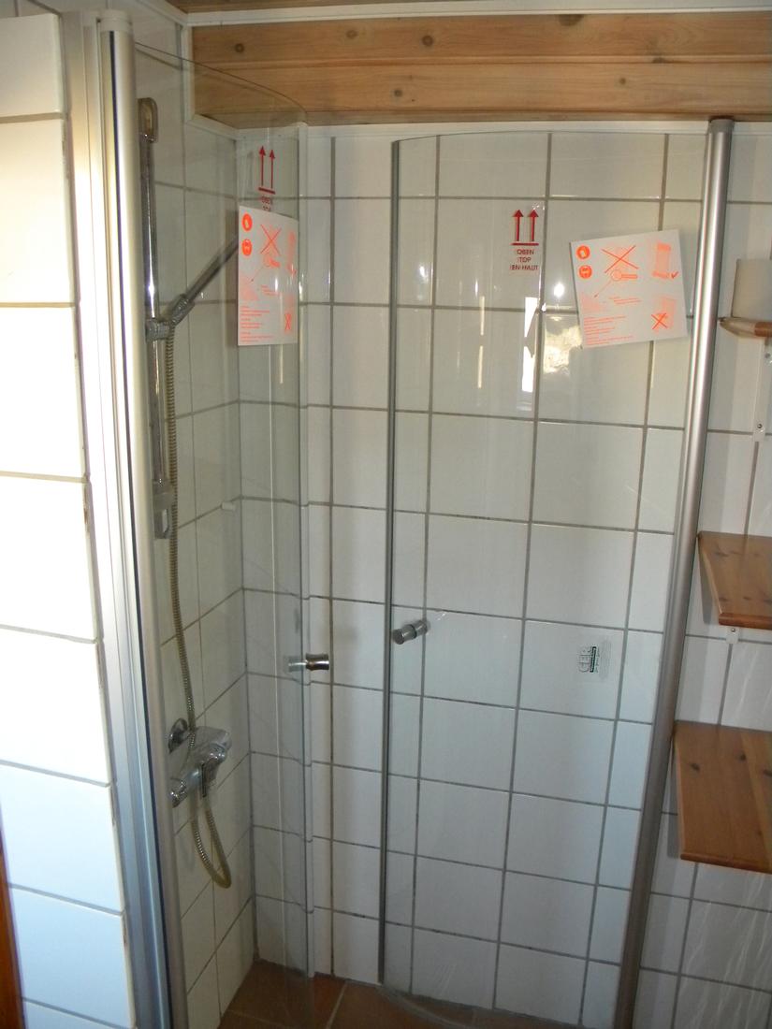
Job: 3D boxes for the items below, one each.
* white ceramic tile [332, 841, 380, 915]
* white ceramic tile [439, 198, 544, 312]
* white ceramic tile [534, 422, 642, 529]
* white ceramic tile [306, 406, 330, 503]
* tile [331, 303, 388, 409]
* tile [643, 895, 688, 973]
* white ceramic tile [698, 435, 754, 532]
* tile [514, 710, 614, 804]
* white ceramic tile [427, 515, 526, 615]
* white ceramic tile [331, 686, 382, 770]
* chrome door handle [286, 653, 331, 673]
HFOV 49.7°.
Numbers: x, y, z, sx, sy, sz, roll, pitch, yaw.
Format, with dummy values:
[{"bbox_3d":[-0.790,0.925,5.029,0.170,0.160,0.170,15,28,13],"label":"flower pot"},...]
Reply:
[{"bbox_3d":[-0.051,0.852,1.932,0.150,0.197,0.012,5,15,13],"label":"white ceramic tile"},{"bbox_3d":[0.190,-0.475,1.515,0.196,0.196,0.010,5,16,13],"label":"white ceramic tile"},{"bbox_3d":[0.379,-0.074,1.570,0.196,0.196,0.010,5,15,13],"label":"white ceramic tile"},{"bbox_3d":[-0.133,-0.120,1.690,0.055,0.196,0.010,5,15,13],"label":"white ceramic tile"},{"bbox_3d":[-0.006,-0.300,1.611,0.196,0.196,0.010,5,16,13],"label":"tile"},{"bbox_3d":[0.546,0.896,1.801,0.196,0.196,0.010,5,16,13],"label":"tile"},{"bbox_3d":[0.570,-0.059,1.532,0.196,0.196,0.010,5,16,13],"label":"white ceramic tile"},{"bbox_3d":[0.366,0.502,1.726,0.196,0.196,0.010,5,15,13],"label":"tile"},{"bbox_3d":[0.181,0.103,1.672,0.196,0.196,0.010,5,16,13],"label":"white ceramic tile"},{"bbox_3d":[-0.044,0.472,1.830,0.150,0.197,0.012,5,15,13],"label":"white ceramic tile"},{"bbox_3d":[-0.144,0.273,1.530,0.078,0.031,0.031,-1,15,-6],"label":"chrome door handle"}]

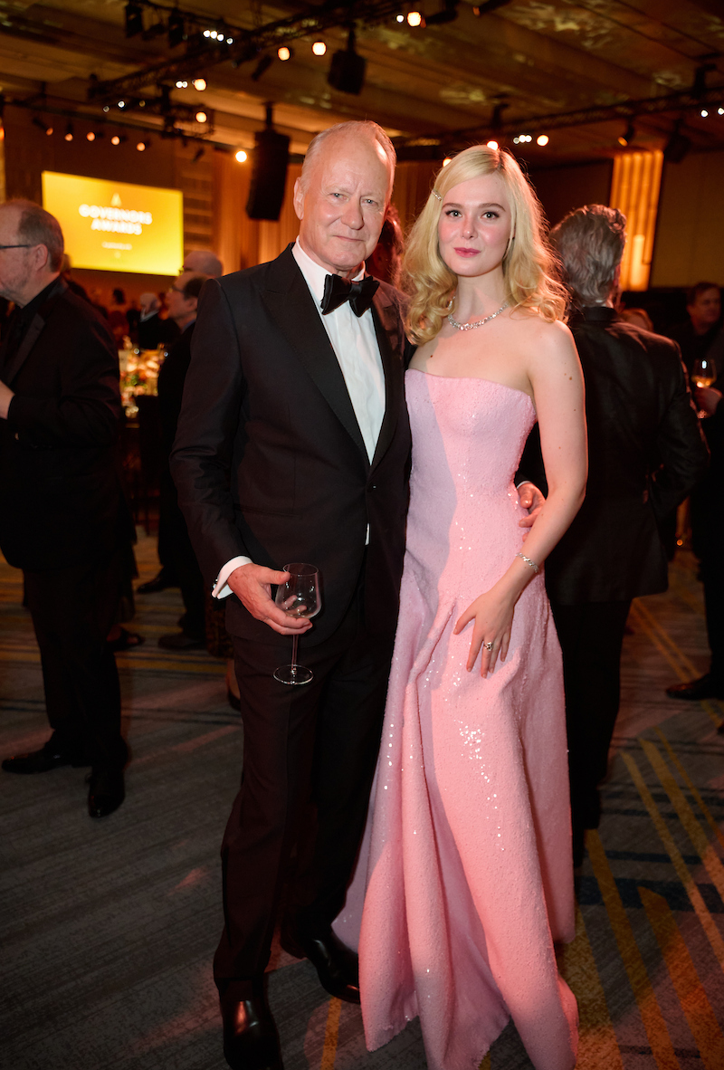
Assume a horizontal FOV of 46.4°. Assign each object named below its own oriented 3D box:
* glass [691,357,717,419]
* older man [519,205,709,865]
[{"bbox_3d":[1.237,-0.531,3.050,0.082,0.213,0.082,2,13,0],"label":"glass"},{"bbox_3d":[0.671,0.019,2.485,0.600,1.840,0.460,6,13,17],"label":"older man"}]

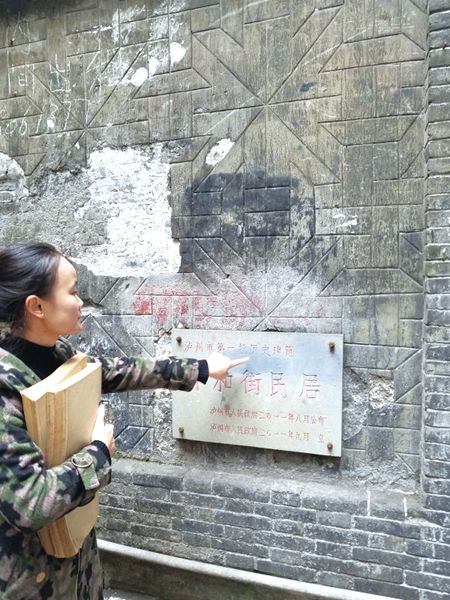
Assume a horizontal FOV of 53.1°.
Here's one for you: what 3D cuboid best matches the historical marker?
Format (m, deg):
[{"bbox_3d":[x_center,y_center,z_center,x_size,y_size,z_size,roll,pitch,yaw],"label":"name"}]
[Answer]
[{"bbox_3d":[0.122,0.379,1.919,0.733,0.491,0.035,1,3,17],"label":"historical marker"}]

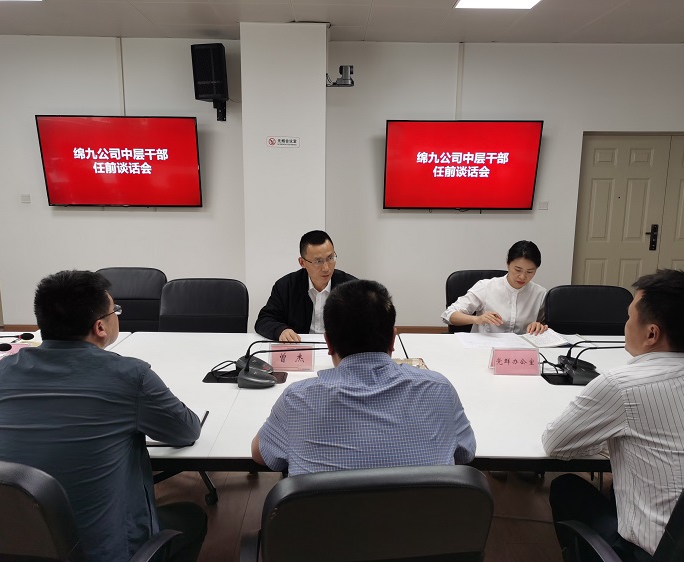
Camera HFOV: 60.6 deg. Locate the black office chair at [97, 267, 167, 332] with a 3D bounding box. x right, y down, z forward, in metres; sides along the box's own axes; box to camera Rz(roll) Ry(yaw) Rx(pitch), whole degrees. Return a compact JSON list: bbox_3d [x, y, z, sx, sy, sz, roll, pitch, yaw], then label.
[{"bbox_3d":[-1.382,0.434,3.654,0.620,0.970,0.640,0,10,-2],"label":"black office chair"}]

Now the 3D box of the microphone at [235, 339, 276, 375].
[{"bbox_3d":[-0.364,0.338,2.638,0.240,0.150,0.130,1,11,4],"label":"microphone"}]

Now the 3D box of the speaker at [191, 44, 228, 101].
[{"bbox_3d":[-1.172,-1.856,5.197,0.270,0.485,0.250,1,21,2],"label":"speaker"}]

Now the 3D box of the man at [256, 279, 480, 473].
[{"bbox_3d":[0.061,0.623,1.651,0.610,1.310,0.740,0,10,-1],"label":"man"}]

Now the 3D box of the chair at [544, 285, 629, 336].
[{"bbox_3d":[1.428,0.543,3.184,0.620,0.970,0.640,0,10,-1],"label":"chair"}]

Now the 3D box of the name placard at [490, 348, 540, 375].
[{"bbox_3d":[0.734,0.337,2.480,0.192,0.104,0.095,0,10,-1],"label":"name placard"}]

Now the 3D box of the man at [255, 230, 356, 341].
[{"bbox_3d":[-0.130,0.385,3.100,0.600,1.280,0.720,-1,10,-7],"label":"man"}]

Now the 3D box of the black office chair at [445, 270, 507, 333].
[{"bbox_3d":[0.934,0.464,3.612,0.620,0.970,0.640,0,10,-1],"label":"black office chair"}]

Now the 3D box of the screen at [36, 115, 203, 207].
[{"bbox_3d":[-2.068,-1.108,5.485,1.452,0.832,0.070,0,19,-1],"label":"screen"}]

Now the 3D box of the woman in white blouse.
[{"bbox_3d":[0.880,0.418,3.338,0.580,1.250,0.680,1,11,3],"label":"woman in white blouse"}]

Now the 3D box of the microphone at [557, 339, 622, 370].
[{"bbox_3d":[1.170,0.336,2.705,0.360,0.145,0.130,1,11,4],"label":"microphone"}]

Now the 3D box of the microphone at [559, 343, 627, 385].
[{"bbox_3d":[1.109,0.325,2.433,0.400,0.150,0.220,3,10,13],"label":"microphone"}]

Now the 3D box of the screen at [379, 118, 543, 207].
[{"bbox_3d":[1.138,-1.087,5.560,1.452,0.832,0.070,0,21,0],"label":"screen"}]

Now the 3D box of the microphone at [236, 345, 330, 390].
[{"bbox_3d":[-0.242,0.365,2.488,0.420,0.155,0.130,1,11,4],"label":"microphone"}]

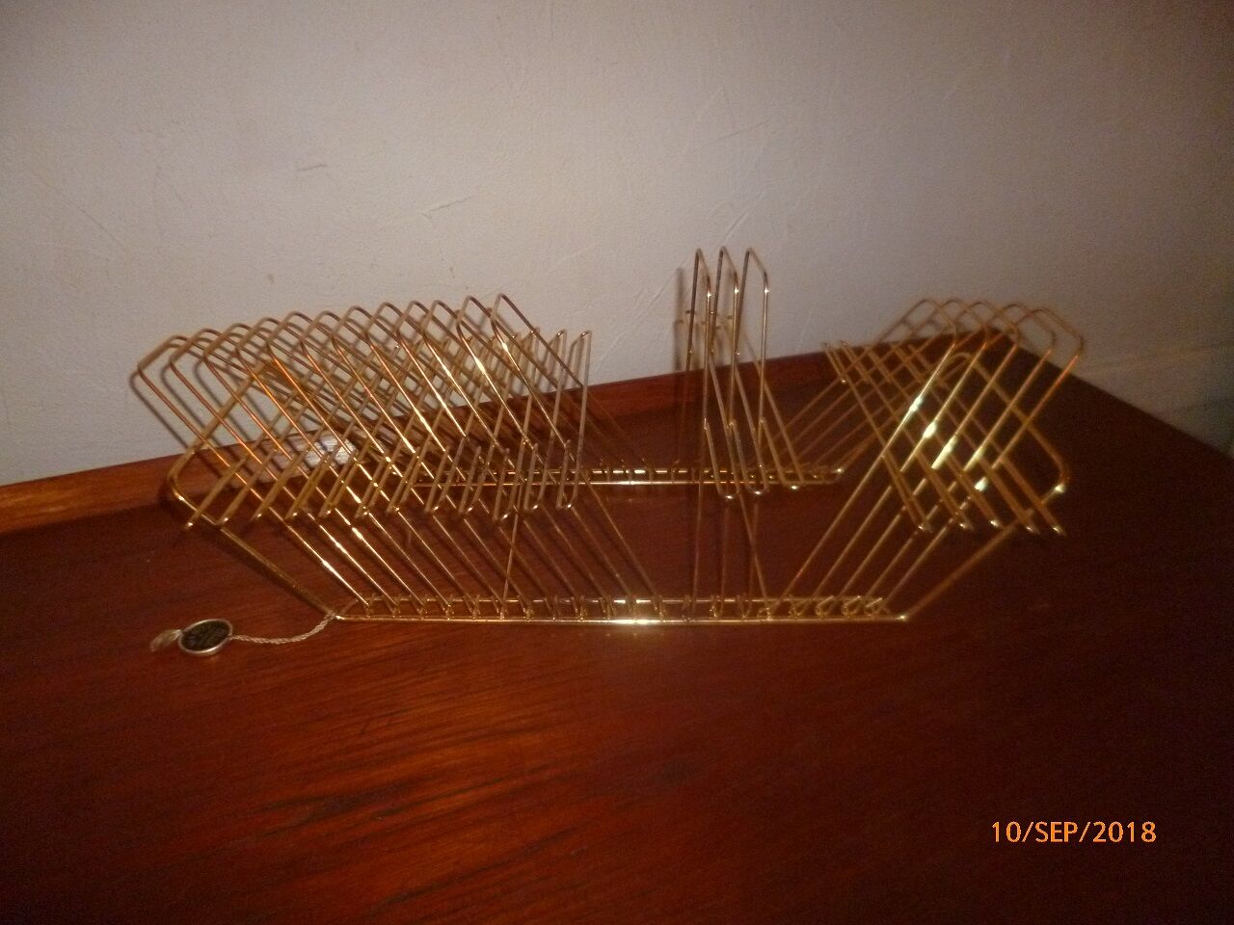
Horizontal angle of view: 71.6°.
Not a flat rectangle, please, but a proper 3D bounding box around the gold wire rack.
[{"bbox_3d":[-0.003,-0.027,0.403,0.412,0.143,0.195,0,28,-2],"label":"gold wire rack"}]

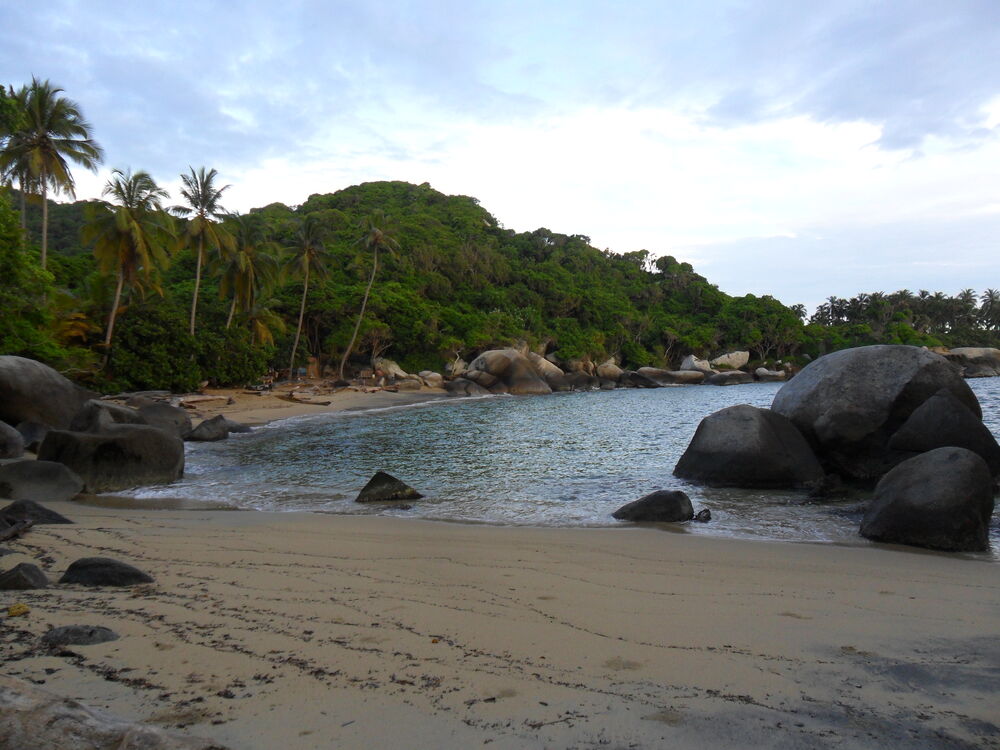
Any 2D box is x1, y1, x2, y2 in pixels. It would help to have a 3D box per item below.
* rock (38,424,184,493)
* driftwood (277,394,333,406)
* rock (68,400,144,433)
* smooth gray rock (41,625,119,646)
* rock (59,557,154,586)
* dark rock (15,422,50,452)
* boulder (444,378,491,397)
[{"bbox_3d":[-7.050,1.440,14.200,2.350,1.120,1.800,0,1,-26],"label":"rock"},{"bbox_3d":[-10.000,1.300,39.800,3.000,0.500,0.800,0,1,-24],"label":"driftwood"},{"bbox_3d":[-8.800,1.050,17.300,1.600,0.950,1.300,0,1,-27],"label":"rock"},{"bbox_3d":[-2.420,1.500,4.500,0.400,0.090,0.250,0,1,-28],"label":"smooth gray rock"},{"bbox_3d":[-2.930,1.445,5.830,0.640,0.200,0.380,0,1,-27],"label":"rock"},{"bbox_3d":[-9.900,1.270,16.600,0.900,0.720,0.850,0,1,-30],"label":"dark rock"},{"bbox_3d":[-2.360,0.950,57.000,3.300,1.350,2.400,0,1,-2],"label":"boulder"}]

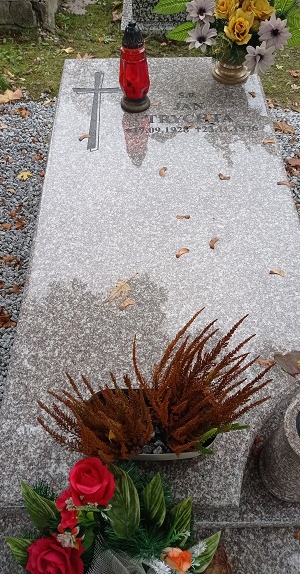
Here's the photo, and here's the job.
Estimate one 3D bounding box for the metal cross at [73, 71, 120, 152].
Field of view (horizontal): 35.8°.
[{"bbox_3d":[-0.213,-0.691,1.788,0.190,0.012,0.530,-1,54,0],"label":"metal cross"}]

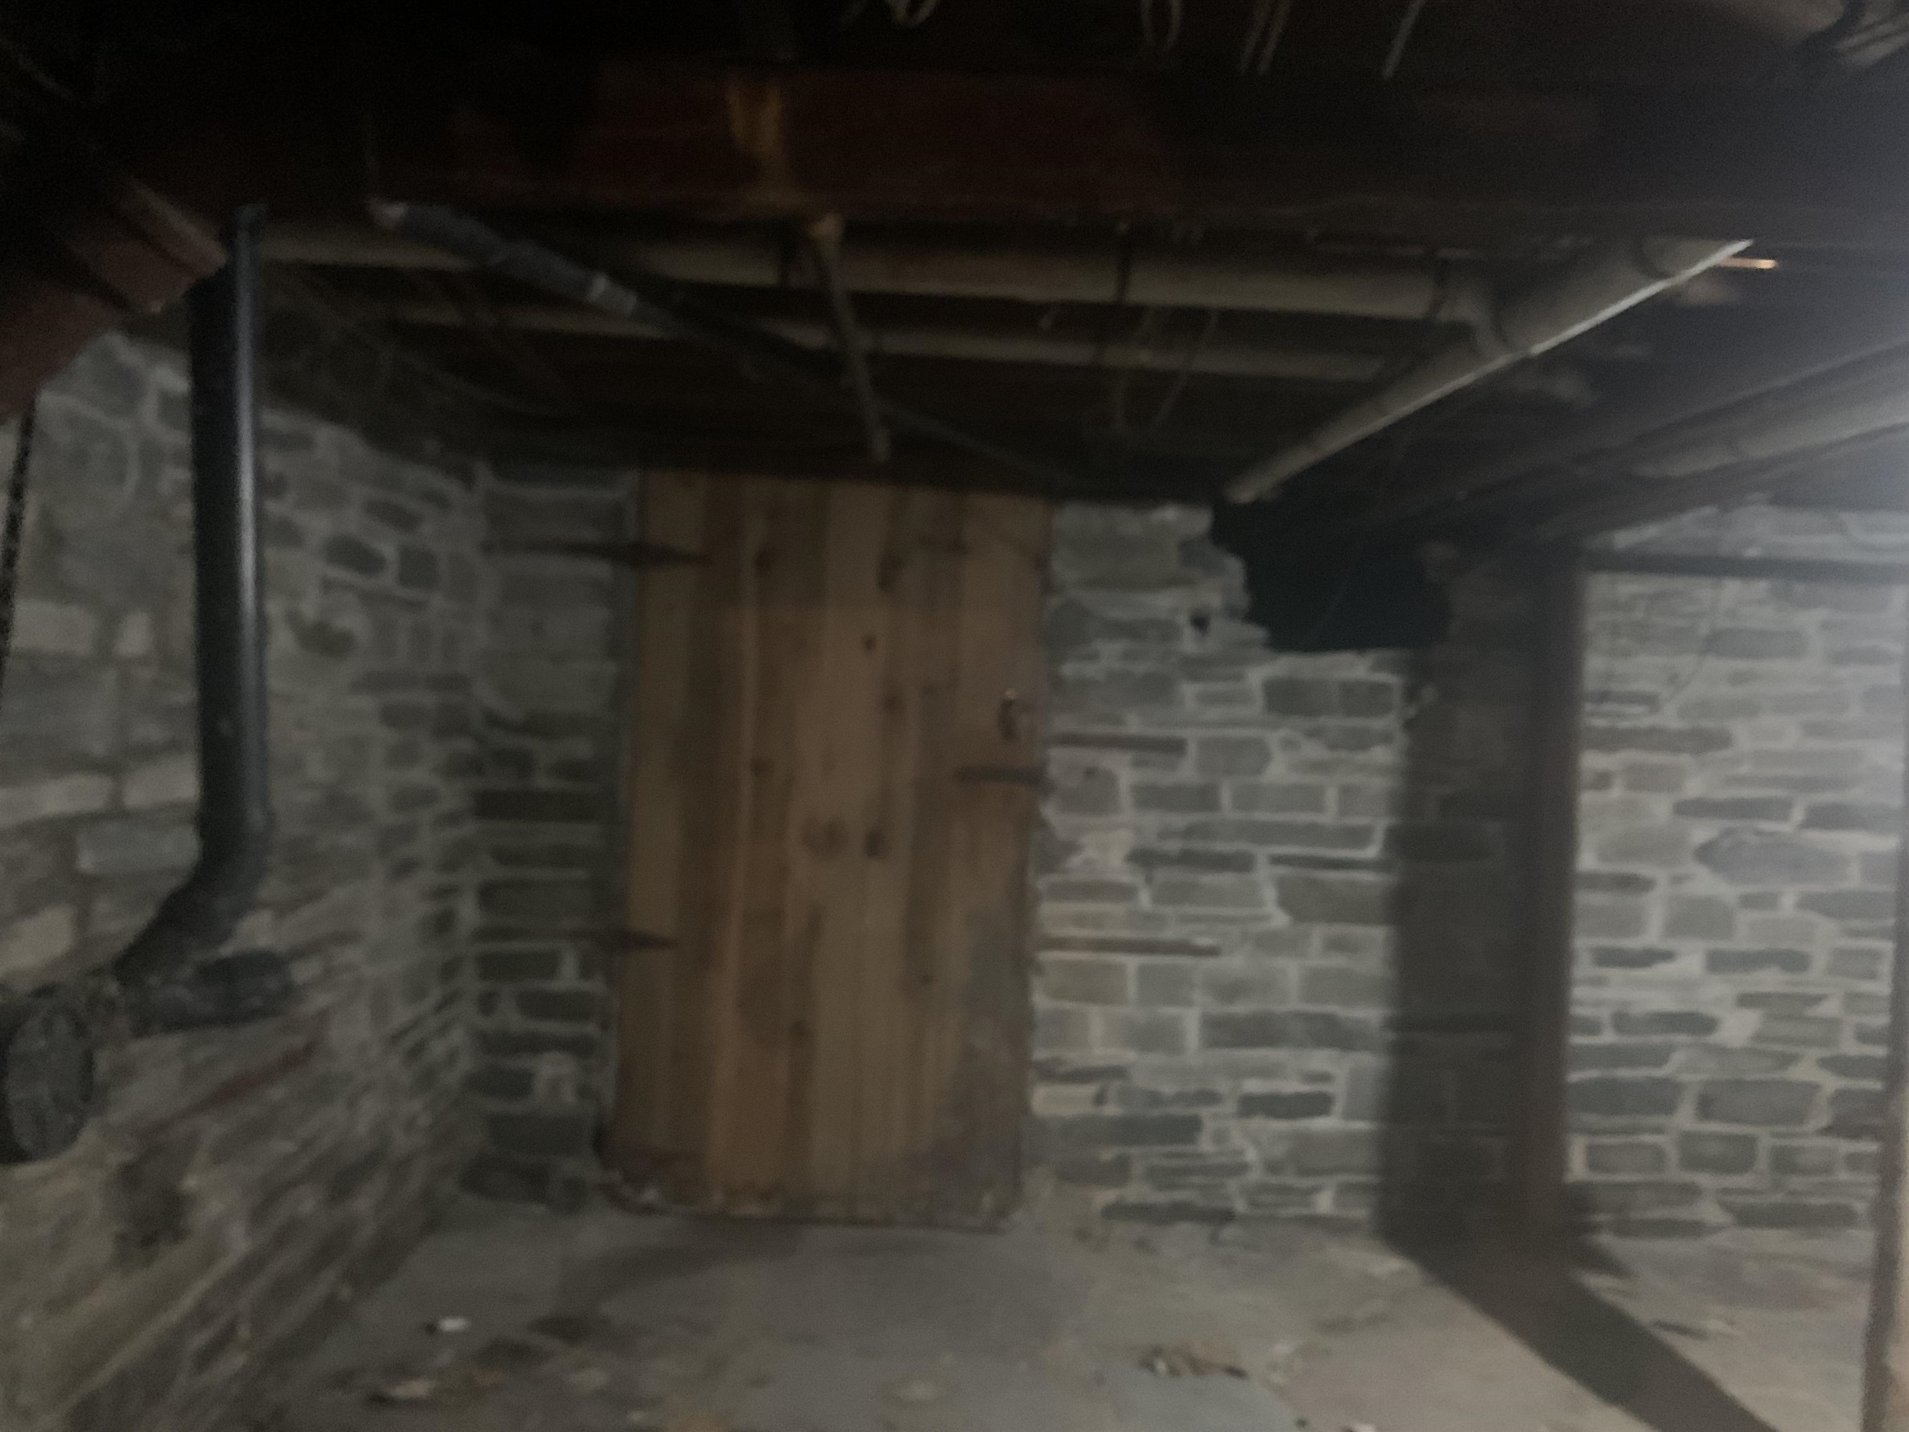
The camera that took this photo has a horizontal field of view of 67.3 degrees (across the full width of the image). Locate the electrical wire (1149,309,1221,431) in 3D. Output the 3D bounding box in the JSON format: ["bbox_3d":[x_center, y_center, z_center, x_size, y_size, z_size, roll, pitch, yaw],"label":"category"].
[{"bbox_3d":[0.348,-0.523,2.166,0.095,0.170,0.070,2,1,-3],"label":"electrical wire"}]

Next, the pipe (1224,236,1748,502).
[{"bbox_3d":[0.780,-0.554,2.600,0.076,0.076,1.974,2,1,-3],"label":"pipe"}]

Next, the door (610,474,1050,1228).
[{"bbox_3d":[-0.305,0.338,3.550,1.016,1.803,0.070,2,1,-3],"label":"door"}]

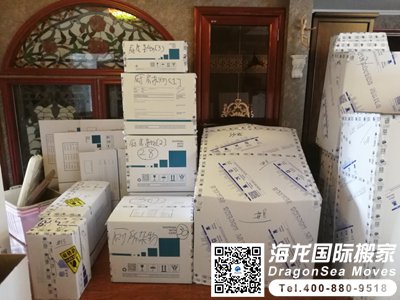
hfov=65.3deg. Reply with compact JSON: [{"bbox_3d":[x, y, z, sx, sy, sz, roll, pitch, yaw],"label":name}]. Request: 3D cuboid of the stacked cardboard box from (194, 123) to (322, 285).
[{"bbox_3d":[0.422,0.385,2.554,0.870,1.090,0.840,1,11,3],"label":"stacked cardboard box"}]

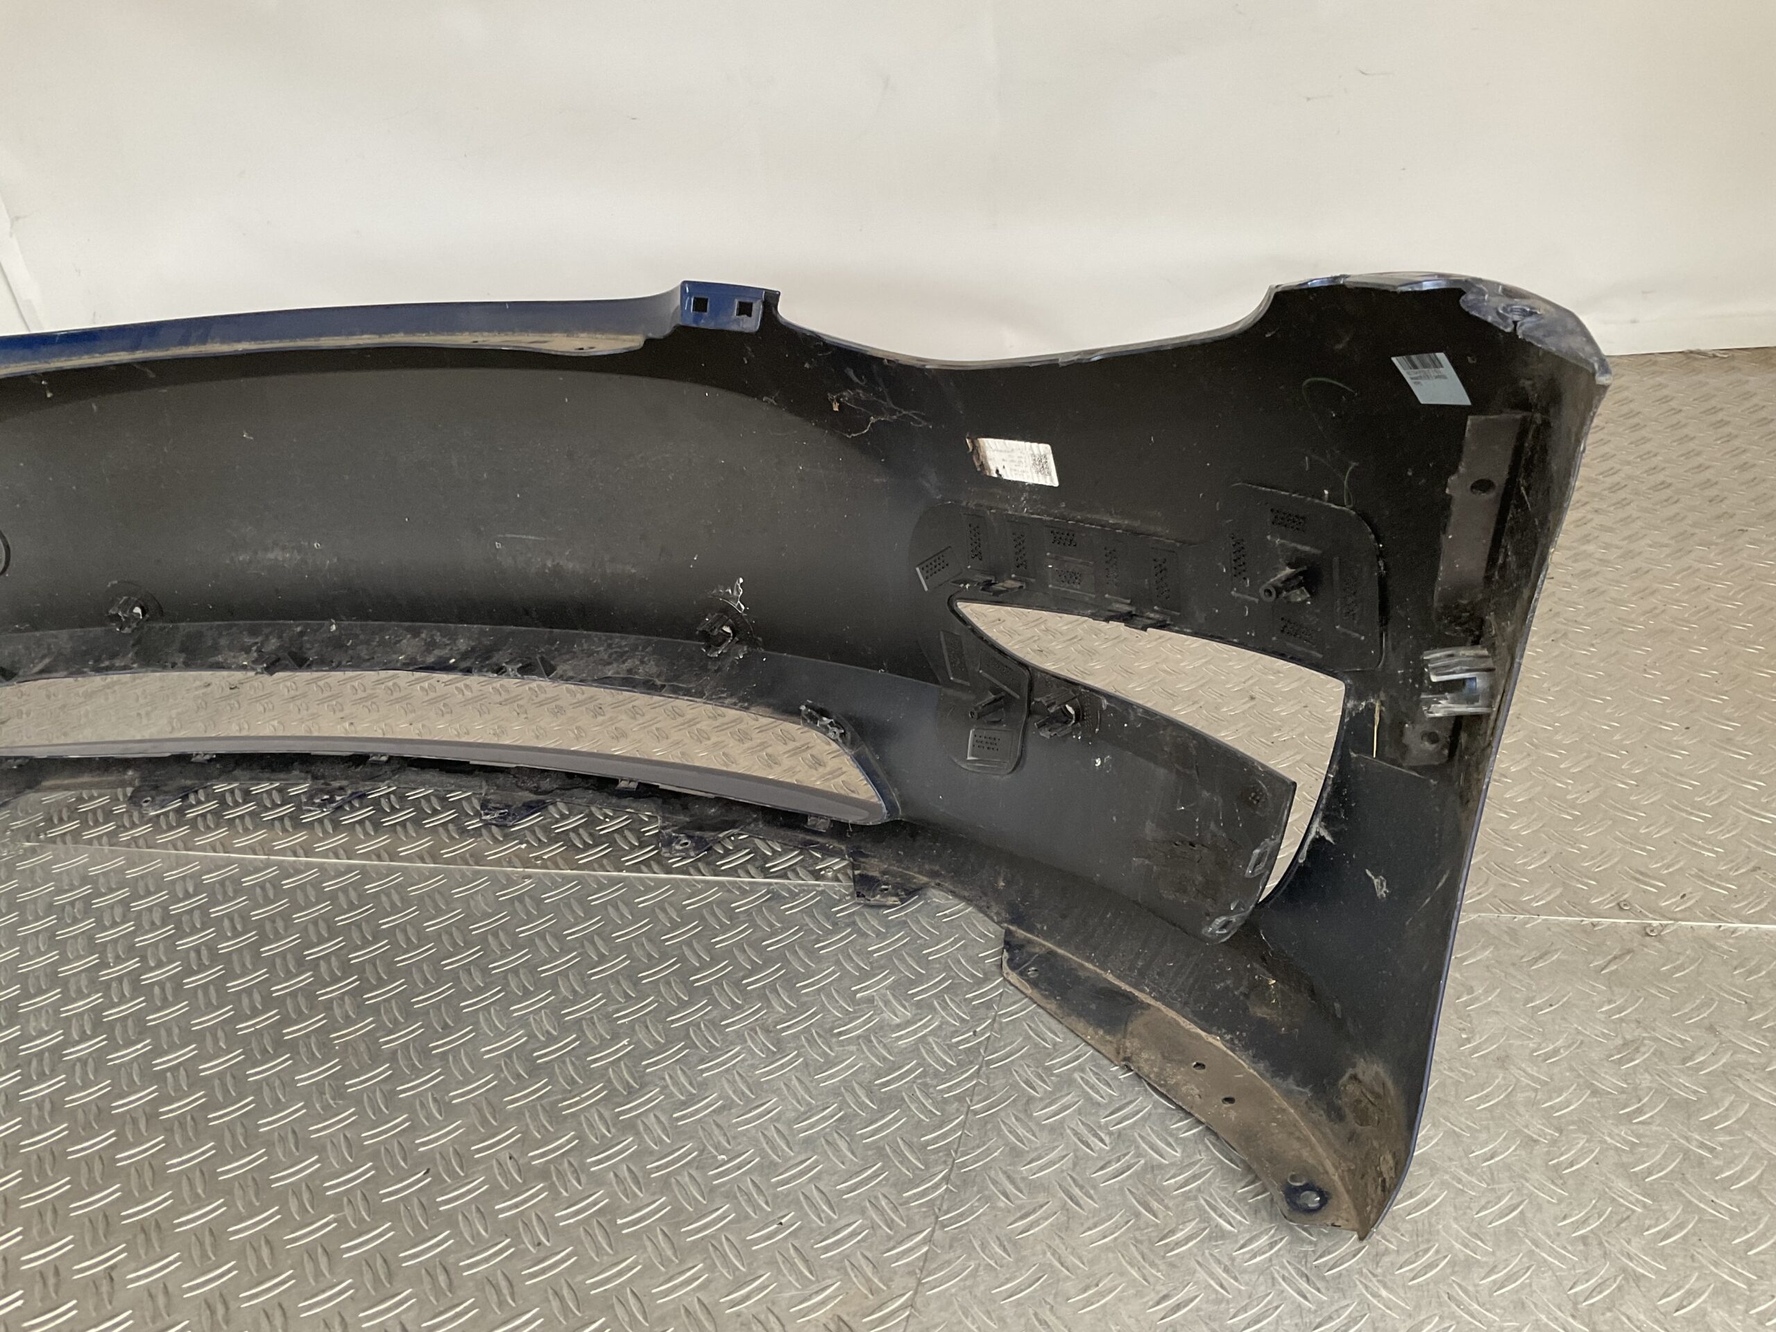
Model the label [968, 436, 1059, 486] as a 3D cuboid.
[{"bbox_3d":[0.078,-0.126,0.918,0.065,0.029,0.002,17,46,41],"label":"label"}]

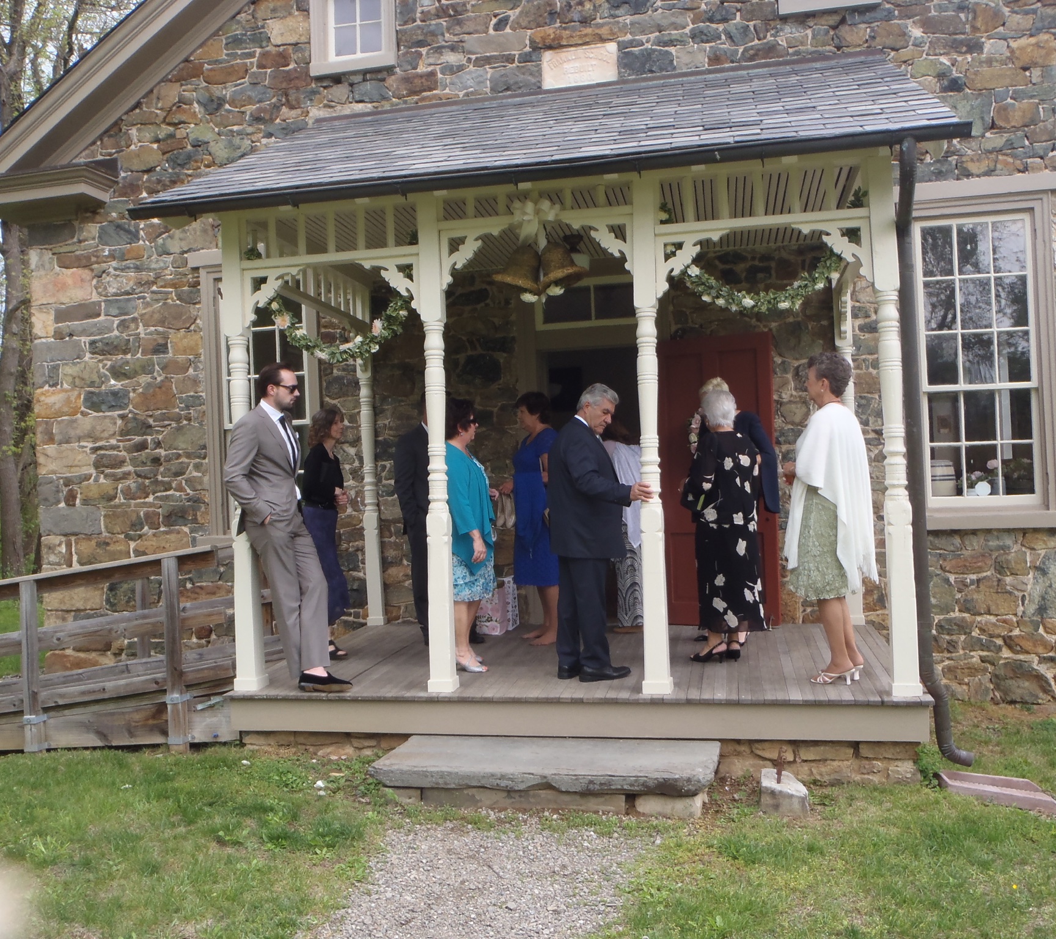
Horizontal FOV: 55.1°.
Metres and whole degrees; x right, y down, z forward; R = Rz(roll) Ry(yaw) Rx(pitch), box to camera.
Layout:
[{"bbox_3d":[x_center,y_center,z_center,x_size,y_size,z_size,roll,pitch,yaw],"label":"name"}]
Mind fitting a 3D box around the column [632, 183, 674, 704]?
[{"bbox_3d":[0.644,-0.181,5.321,0.141,2.686,0.141,-2,-1,12],"label":"column"}]

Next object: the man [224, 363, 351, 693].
[{"bbox_3d":[-1.375,0.316,5.730,0.600,1.839,0.500,-2,-2,7],"label":"man"}]

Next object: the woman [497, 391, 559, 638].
[{"bbox_3d":[0.010,0.323,6.921,0.380,1.699,0.450,-2,0,-28],"label":"woman"}]

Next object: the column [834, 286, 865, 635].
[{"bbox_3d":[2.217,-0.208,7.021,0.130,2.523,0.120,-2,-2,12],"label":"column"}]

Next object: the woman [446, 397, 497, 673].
[{"bbox_3d":[-0.371,0.380,6.144,0.350,1.643,0.460,-2,0,15],"label":"woman"}]

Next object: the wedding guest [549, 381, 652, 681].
[{"bbox_3d":[0.403,0.346,5.706,0.600,1.660,0.540,-2,-1,-2],"label":"wedding guest"}]

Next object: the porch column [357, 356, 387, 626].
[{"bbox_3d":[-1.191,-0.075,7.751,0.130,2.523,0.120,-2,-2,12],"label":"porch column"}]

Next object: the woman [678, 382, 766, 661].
[{"bbox_3d":[1.192,0.327,6.153,0.490,1.626,0.370,-2,0,-22],"label":"woman"}]

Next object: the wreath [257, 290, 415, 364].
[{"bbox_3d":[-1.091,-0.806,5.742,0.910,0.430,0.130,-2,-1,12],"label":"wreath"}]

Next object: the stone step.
[{"bbox_3d":[0.094,1.456,5.009,1.660,0.090,0.680,-2,-1,12],"label":"stone step"}]

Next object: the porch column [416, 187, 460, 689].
[{"bbox_3d":[-0.496,-0.151,5.603,0.145,2.726,0.145,-2,0,11],"label":"porch column"}]

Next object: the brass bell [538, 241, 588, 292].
[{"bbox_3d":[0.161,-1.120,5.469,0.285,0.240,0.285,-20,-8,11],"label":"brass bell"}]

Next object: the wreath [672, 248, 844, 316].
[{"bbox_3d":[1.200,-0.960,5.260,0.860,0.320,0.130,-2,-1,12],"label":"wreath"}]

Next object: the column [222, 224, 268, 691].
[{"bbox_3d":[-1.629,-0.084,5.800,0.141,2.666,0.141,-2,-1,12],"label":"column"}]

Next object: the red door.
[{"bbox_3d":[1.349,0.081,7.277,0.877,2.056,0.050,-2,0,22],"label":"red door"}]

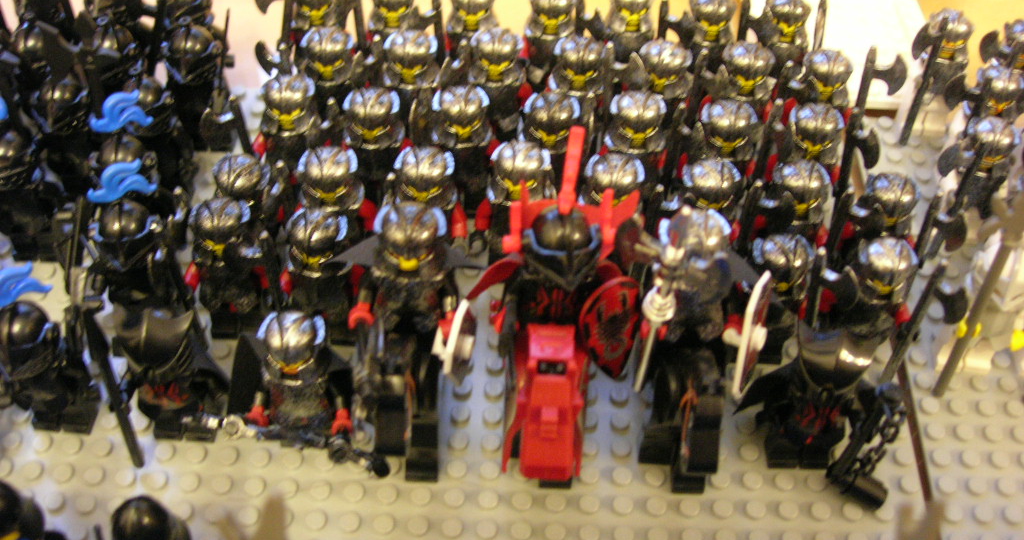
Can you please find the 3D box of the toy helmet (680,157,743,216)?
[{"bbox_3d":[0.050,-0.021,0.285,0.015,0.014,0.015,-8,50,-9],"label":"toy helmet"}]

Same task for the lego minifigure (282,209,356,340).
[{"bbox_3d":[-0.048,0.002,0.286,0.023,0.042,0.014,3,48,1],"label":"lego minifigure"}]

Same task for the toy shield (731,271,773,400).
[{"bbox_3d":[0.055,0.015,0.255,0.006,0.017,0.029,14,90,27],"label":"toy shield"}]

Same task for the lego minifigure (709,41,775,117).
[{"bbox_3d":[0.067,-0.048,0.334,0.023,0.042,0.014,3,48,1],"label":"lego minifigure"}]

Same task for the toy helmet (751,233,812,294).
[{"bbox_3d":[0.066,-0.001,0.274,0.015,0.014,0.014,3,48,1],"label":"toy helmet"}]

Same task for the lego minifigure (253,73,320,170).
[{"bbox_3d":[-0.061,-0.033,0.312,0.023,0.042,0.015,0,49,-2],"label":"lego minifigure"}]

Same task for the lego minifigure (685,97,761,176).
[{"bbox_3d":[0.058,-0.028,0.312,0.023,0.042,0.015,5,49,2],"label":"lego minifigure"}]

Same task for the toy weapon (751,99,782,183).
[{"bbox_3d":[0.069,-0.025,0.306,0.004,0.050,0.013,-18,52,-17],"label":"toy weapon"}]

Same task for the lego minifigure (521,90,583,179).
[{"bbox_3d":[0.011,-0.031,0.317,0.023,0.042,0.014,3,48,1],"label":"lego minifigure"}]

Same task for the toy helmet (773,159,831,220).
[{"bbox_3d":[0.074,-0.020,0.286,0.015,0.014,0.014,7,49,4],"label":"toy helmet"}]

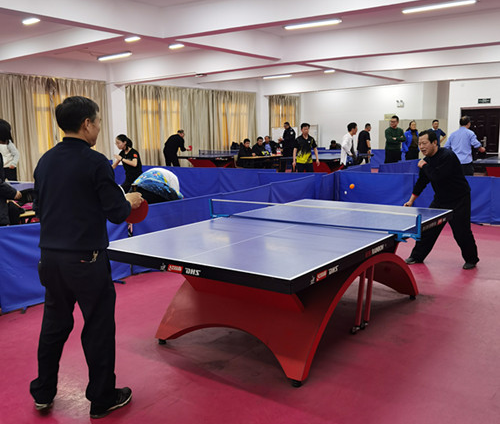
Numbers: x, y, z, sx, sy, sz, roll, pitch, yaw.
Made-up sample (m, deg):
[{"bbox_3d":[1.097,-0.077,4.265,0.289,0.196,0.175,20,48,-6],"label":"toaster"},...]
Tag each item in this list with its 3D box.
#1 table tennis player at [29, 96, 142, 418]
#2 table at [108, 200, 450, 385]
[{"bbox_3d":[-0.845,0.240,2.778,0.520,1.670,0.500,4,10,31],"label":"table tennis player"},{"bbox_3d":[0.404,0.456,4.088,1.580,0.800,2.740,5,11,36],"label":"table"}]

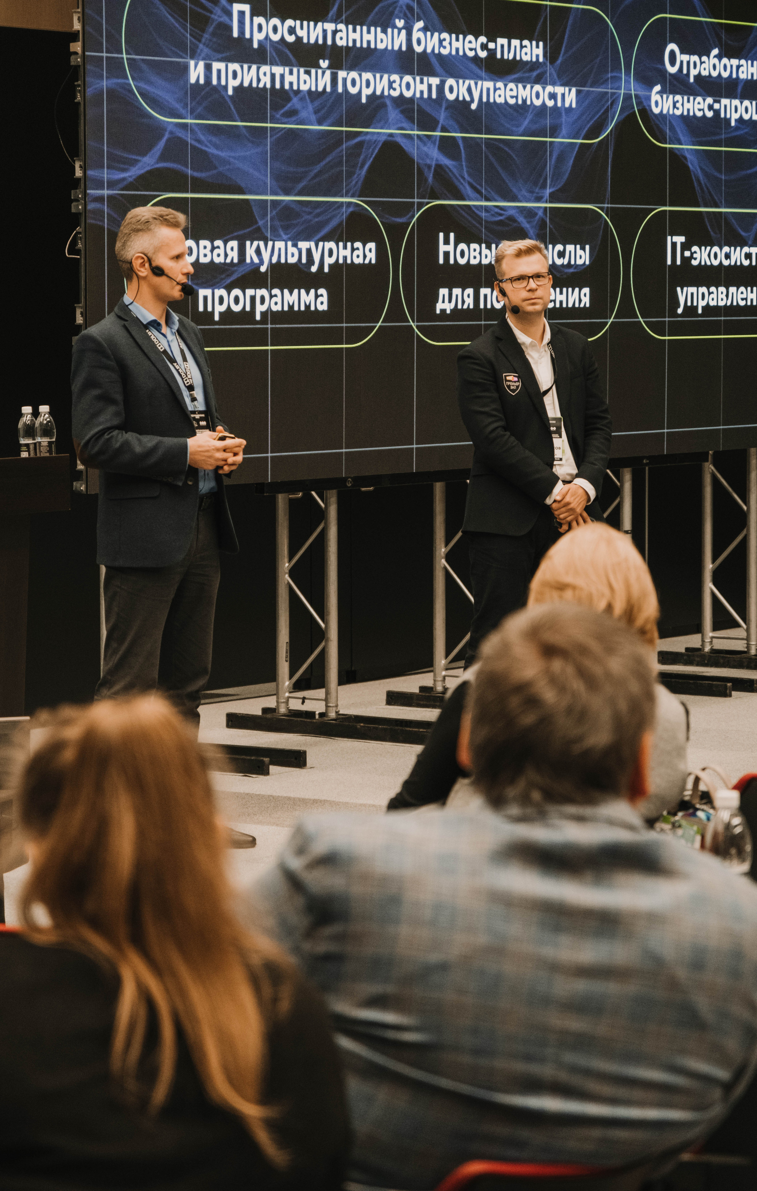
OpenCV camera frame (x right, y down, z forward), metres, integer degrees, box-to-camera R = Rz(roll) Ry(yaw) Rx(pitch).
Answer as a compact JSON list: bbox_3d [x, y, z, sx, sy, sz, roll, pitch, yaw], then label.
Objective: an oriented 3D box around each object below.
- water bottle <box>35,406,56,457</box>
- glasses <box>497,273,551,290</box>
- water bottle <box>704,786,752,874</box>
[{"bbox_3d":[-1.048,-0.492,10.200,0.066,0.210,0.066,0,6,0],"label":"water bottle"},{"bbox_3d":[0.496,-1.075,11.080,0.143,0.047,0.145,-7,6,-22],"label":"glasses"},{"bbox_3d":[0.470,0.364,4.350,0.066,0.210,0.066,0,6,0],"label":"water bottle"}]

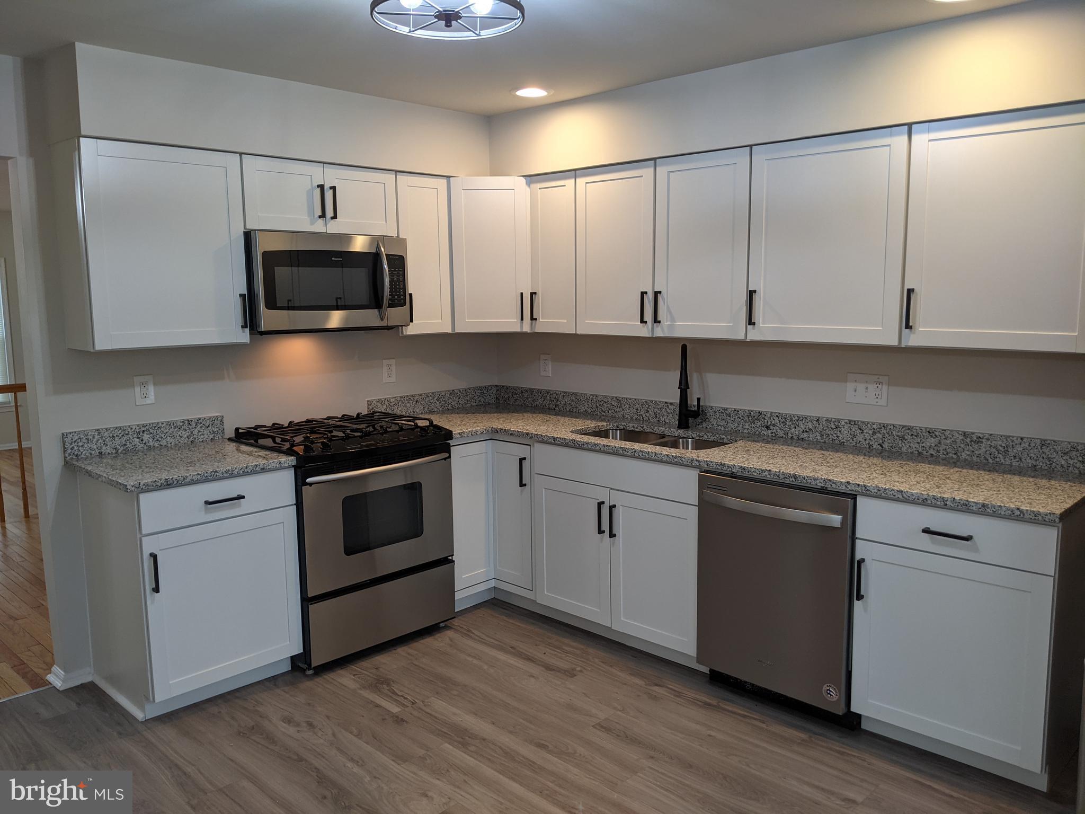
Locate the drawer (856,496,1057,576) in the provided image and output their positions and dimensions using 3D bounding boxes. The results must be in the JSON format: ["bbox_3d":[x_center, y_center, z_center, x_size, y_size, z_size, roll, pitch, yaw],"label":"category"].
[{"bbox_3d":[1.454,0.372,2.841,0.598,0.152,0.515,7,11,44],"label":"drawer"}]

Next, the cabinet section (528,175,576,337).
[{"bbox_3d":[0.159,-0.748,4.188,0.305,0.757,0.327,7,11,44],"label":"cabinet section"}]

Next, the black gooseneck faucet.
[{"bbox_3d":[0.672,-0.087,3.868,0.107,0.403,0.240,1,8,9],"label":"black gooseneck faucet"}]

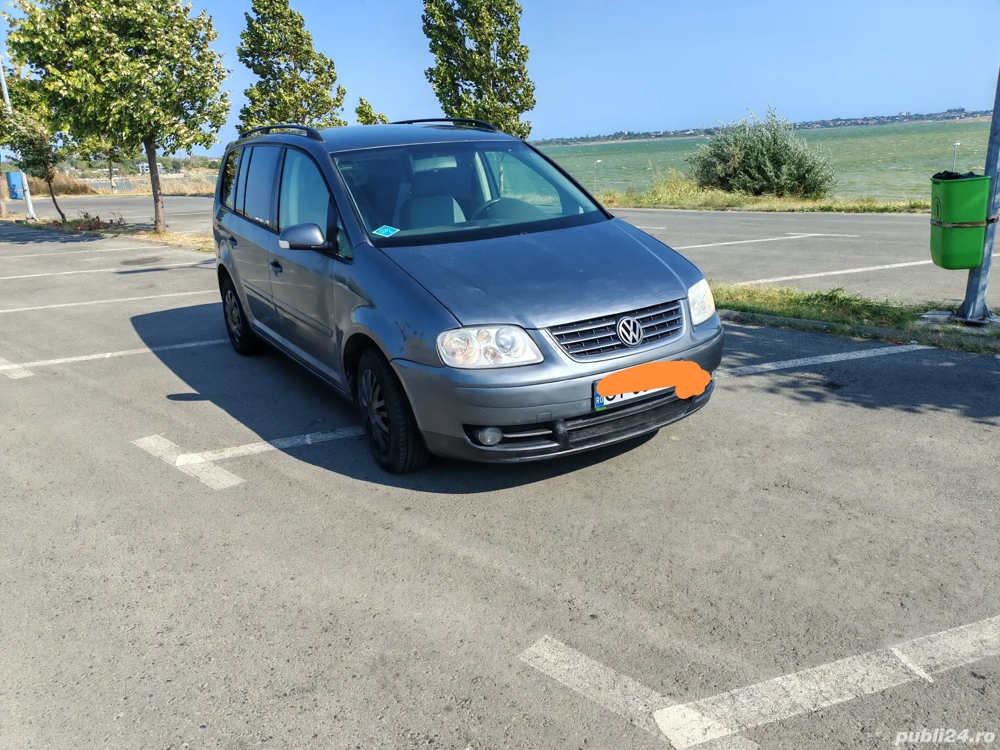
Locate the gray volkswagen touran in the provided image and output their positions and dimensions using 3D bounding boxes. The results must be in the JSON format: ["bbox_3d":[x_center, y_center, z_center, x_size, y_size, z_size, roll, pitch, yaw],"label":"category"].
[{"bbox_3d":[-0.576,-0.788,5.025,1.840,1.650,4.390,-13,20,-30],"label":"gray volkswagen touran"}]

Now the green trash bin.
[{"bbox_3d":[3.290,-1.095,5.620,0.290,0.635,0.360,-1,17,12],"label":"green trash bin"}]

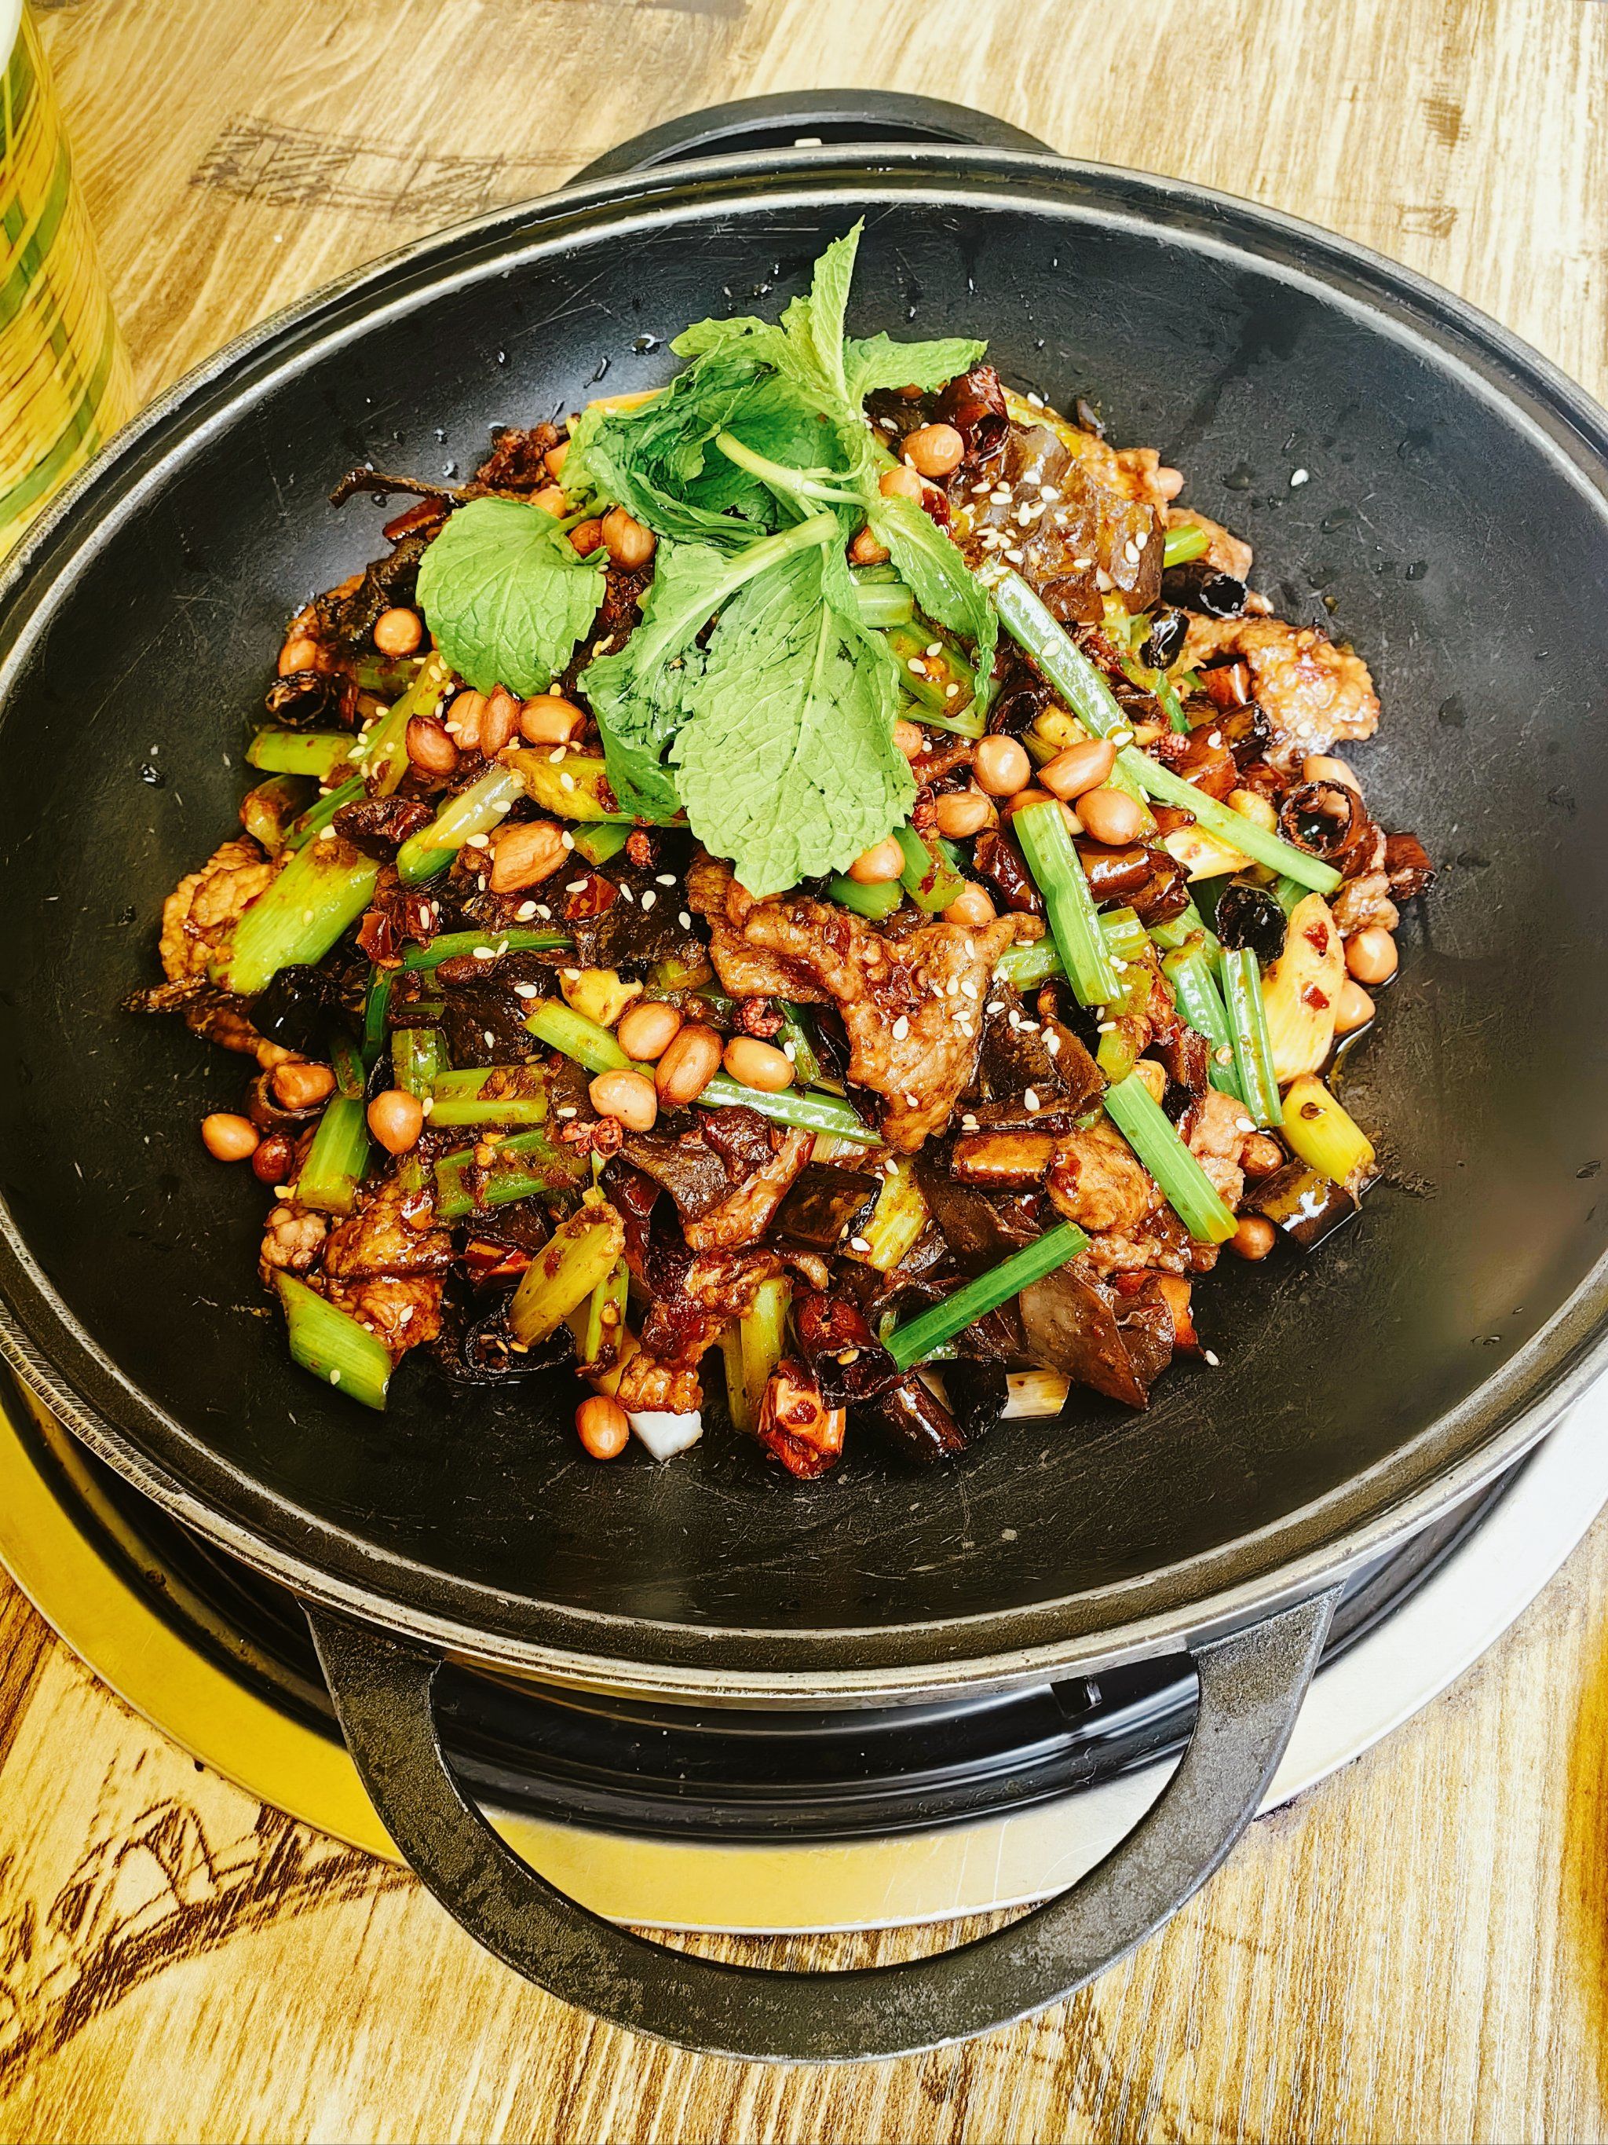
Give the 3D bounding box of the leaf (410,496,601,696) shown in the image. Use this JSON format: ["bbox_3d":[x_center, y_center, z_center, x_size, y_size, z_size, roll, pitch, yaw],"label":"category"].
[{"bbox_3d":[-0.056,-0.090,0.318,0.036,0.011,0.041,14,78,5],"label":"leaf"}]

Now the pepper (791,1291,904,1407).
[{"bbox_3d":[0.006,0.042,0.259,0.013,0.013,0.017,-22,44,-5],"label":"pepper"}]

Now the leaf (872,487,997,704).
[{"bbox_3d":[0.023,-0.085,0.300,0.015,0.011,0.040,-31,99,-2],"label":"leaf"}]

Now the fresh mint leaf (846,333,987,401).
[{"bbox_3d":[0.023,-0.148,0.352,0.032,0.009,0.015,-19,70,-4],"label":"fresh mint leaf"}]

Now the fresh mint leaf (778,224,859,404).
[{"bbox_3d":[0.004,-0.158,0.348,0.015,0.010,0.036,5,106,2],"label":"fresh mint leaf"}]

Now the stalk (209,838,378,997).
[{"bbox_3d":[-0.092,-0.028,0.302,0.014,0.010,0.033,34,78,5],"label":"stalk"}]

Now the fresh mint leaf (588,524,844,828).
[{"bbox_3d":[-0.016,-0.073,0.299,0.053,0.019,0.042,-45,80,8],"label":"fresh mint leaf"}]

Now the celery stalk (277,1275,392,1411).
[{"bbox_3d":[-0.076,0.044,0.273,0.011,0.009,0.024,-41,82,-18],"label":"celery stalk"}]

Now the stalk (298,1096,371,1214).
[{"bbox_3d":[-0.079,0.014,0.281,0.011,0.009,0.021,9,73,-1],"label":"stalk"}]

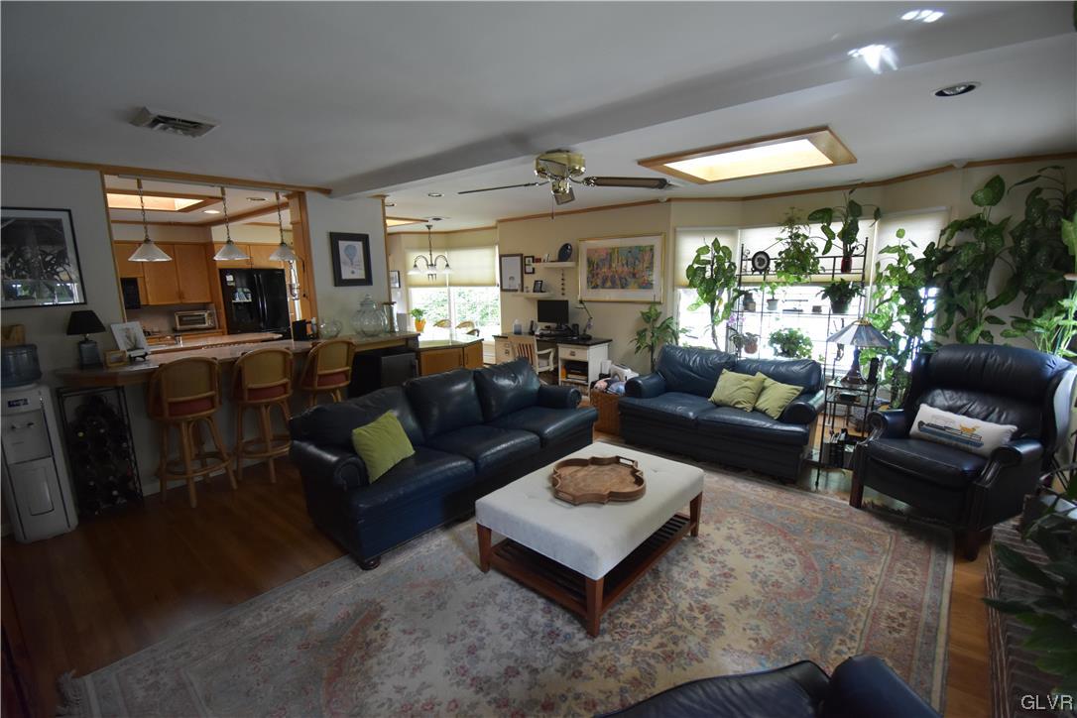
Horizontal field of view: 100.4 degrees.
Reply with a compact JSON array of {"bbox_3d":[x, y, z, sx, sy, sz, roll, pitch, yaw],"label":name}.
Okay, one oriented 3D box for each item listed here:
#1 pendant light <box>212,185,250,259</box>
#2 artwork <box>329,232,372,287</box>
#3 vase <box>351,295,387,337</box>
[{"bbox_3d":[-2.605,-1.126,3.751,0.275,0.600,0.275,7,13,38],"label":"pendant light"},{"bbox_3d":[-1.810,-0.967,4.373,0.030,0.500,0.385,9,14,41],"label":"artwork"},{"bbox_3d":[-1.649,-0.433,4.352,0.340,0.420,0.340,9,14,41],"label":"vase"}]

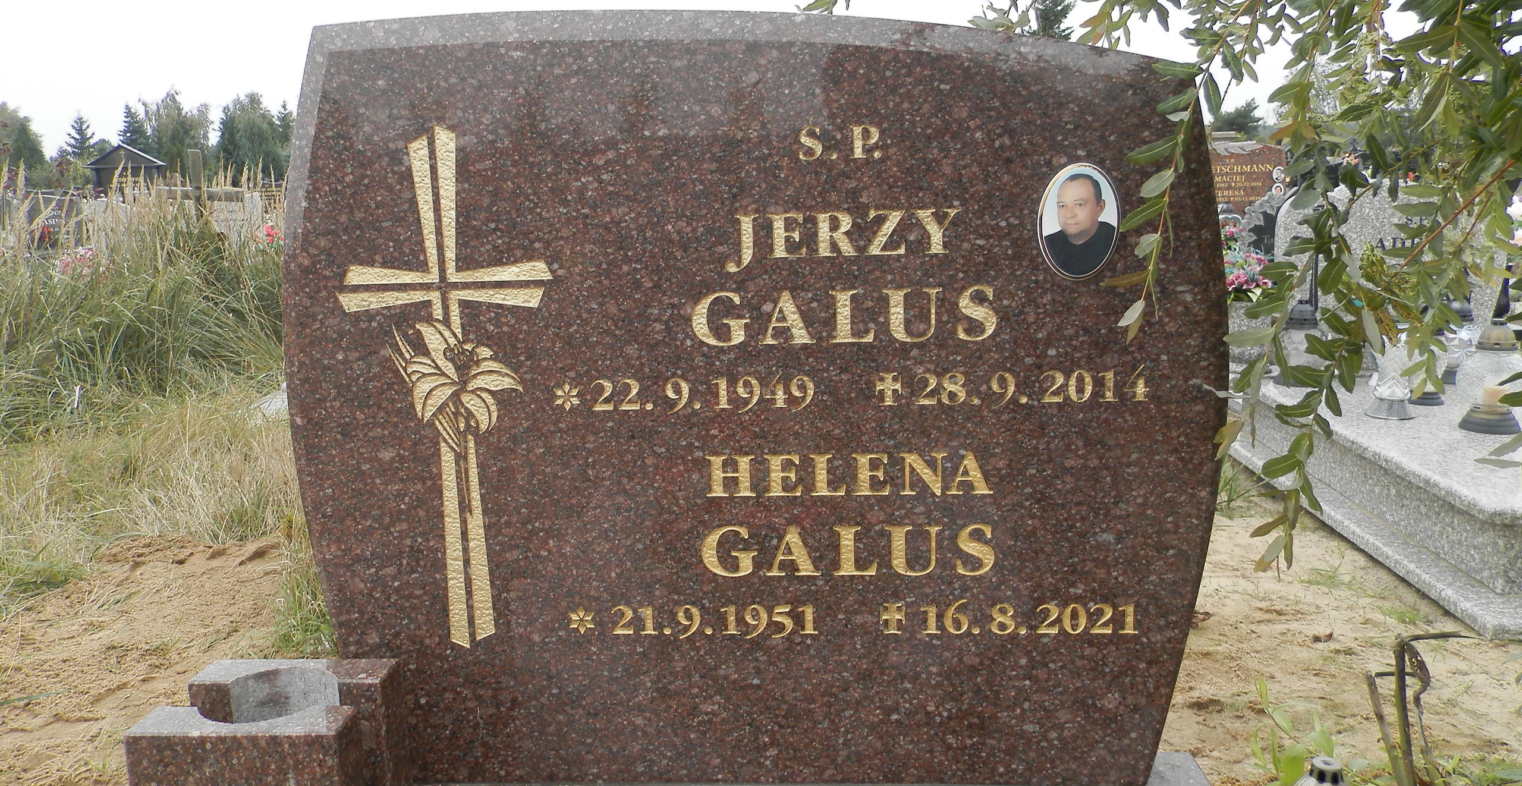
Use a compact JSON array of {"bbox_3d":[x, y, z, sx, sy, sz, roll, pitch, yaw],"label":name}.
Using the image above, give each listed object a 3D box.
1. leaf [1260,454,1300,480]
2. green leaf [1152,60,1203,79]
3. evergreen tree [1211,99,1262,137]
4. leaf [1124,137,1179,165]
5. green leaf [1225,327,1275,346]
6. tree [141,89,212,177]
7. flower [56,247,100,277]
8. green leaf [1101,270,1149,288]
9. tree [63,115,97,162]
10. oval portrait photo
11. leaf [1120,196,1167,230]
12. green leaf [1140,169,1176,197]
[{"bbox_3d":[0.512,0.071,1.080,0.042,0.021,0.014,-18,-12,0],"label":"leaf"},{"bbox_3d":[0.409,-0.319,1.080,0.051,0.015,0.014,7,19,0],"label":"green leaf"},{"bbox_3d":[17.288,-8.789,40.354,2.500,3.823,2.400,-1,11,3],"label":"evergreen tree"},{"bbox_3d":[0.383,-0.238,1.080,0.061,0.015,0.014,-27,2,0],"label":"leaf"},{"bbox_3d":[0.480,-0.058,1.080,0.052,0.019,0.014,-8,0,0],"label":"green leaf"},{"bbox_3d":[-25.453,-10.374,48.545,3.300,5.889,3.100,-1,11,3],"label":"tree"},{"bbox_3d":[-6.830,-1.297,11.000,0.450,0.340,0.360,-1,11,3],"label":"flower"},{"bbox_3d":[0.358,-0.112,1.080,0.051,0.012,0.014,-18,0,0],"label":"green leaf"},{"bbox_3d":[-27.839,-9.141,45.438,2.200,4.729,2.200,-1,11,3],"label":"tree"},{"bbox_3d":[0.344,-0.185,1.187,0.089,0.126,0.011,-1,11,3],"label":"oval portrait photo"},{"bbox_3d":[0.374,-0.175,1.080,0.055,0.015,0.014,-34,-4,0],"label":"leaf"},{"bbox_3d":[0.390,-0.207,1.080,0.042,0.016,0.014,-35,-3,0],"label":"green leaf"}]

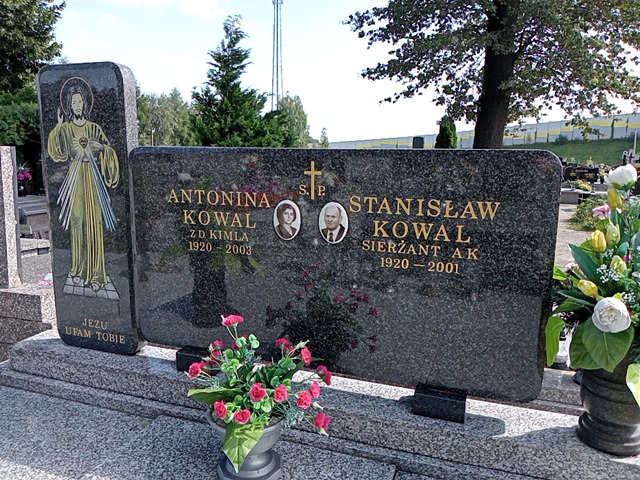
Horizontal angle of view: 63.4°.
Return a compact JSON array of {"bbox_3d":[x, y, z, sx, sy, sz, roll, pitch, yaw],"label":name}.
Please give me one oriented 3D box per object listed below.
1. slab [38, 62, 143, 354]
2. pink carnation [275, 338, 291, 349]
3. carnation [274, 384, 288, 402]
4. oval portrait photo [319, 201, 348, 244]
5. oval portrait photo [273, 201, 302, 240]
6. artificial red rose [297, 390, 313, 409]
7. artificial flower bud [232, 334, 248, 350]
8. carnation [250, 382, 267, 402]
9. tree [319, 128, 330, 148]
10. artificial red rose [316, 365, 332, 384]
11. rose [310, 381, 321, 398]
[{"bbox_3d":[-0.823,-0.099,1.889,0.378,1.037,0.060,4,11,20],"label":"slab"},{"bbox_3d":[-0.102,0.281,1.403,0.042,0.025,0.035,0,10,-4],"label":"pink carnation"},{"bbox_3d":[-0.097,0.387,1.306,0.039,0.041,0.035,0,10,-4],"label":"carnation"},{"bbox_3d":[0.041,-0.049,1.541,0.094,0.127,0.010,4,11,20],"label":"oval portrait photo"},{"bbox_3d":[-0.102,-0.060,1.593,0.092,0.125,0.010,4,11,20],"label":"oval portrait photo"},{"bbox_3d":[-0.043,0.438,1.422,0.043,0.044,0.037,0,10,-2],"label":"artificial red rose"},{"bbox_3d":[-0.220,0.284,1.435,0.042,0.038,0.036,-1,10,-9],"label":"artificial flower bud"},{"bbox_3d":[-0.158,0.392,1.325,0.042,0.043,0.036,-1,10,-7],"label":"carnation"},{"bbox_3d":[0.692,-14.736,78.633,1.700,4.400,1.700,1,10,0],"label":"tree"},{"bbox_3d":[0.011,0.348,1.339,0.044,0.044,0.038,1,10,1],"label":"artificial red rose"},{"bbox_3d":[-0.012,0.409,1.415,0.030,0.042,0.033,0,10,0],"label":"rose"}]

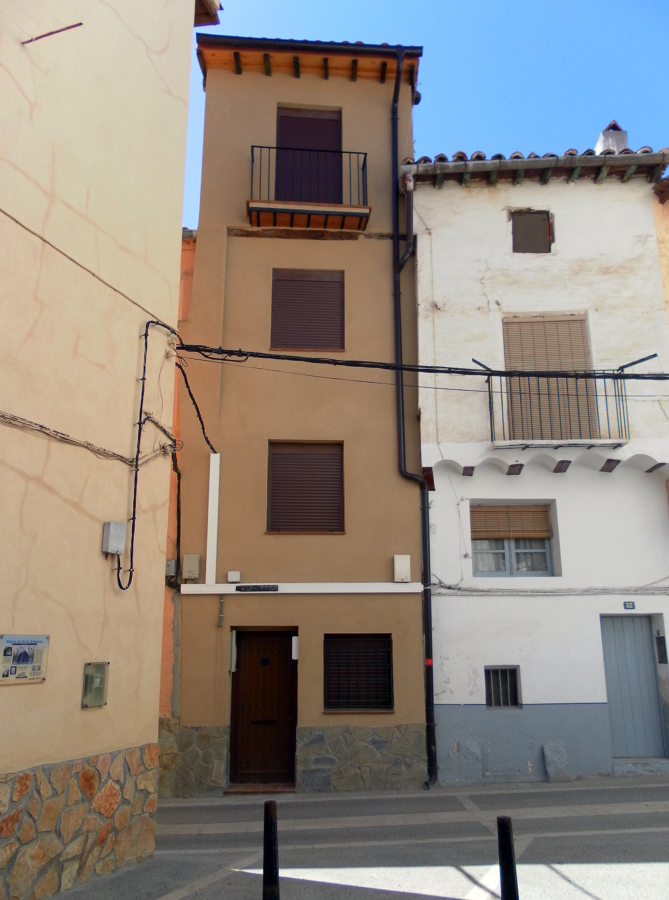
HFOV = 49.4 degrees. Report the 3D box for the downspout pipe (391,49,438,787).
[{"bbox_3d":[1.161,-0.968,10.784,0.470,11.080,0.680,1,-13,-4],"label":"downspout pipe"}]

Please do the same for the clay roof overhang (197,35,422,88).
[{"bbox_3d":[-0.394,-6.398,11.956,3.600,0.350,0.700,1,-13,-4],"label":"clay roof overhang"}]

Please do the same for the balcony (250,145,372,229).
[{"bbox_3d":[-0.396,-4.133,11.540,1.883,1.150,0.460,1,-13,-4],"label":"balcony"}]

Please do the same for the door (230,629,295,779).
[{"bbox_3d":[-0.986,3.552,10.130,0.914,2.019,0.100,1,-13,-4],"label":"door"}]

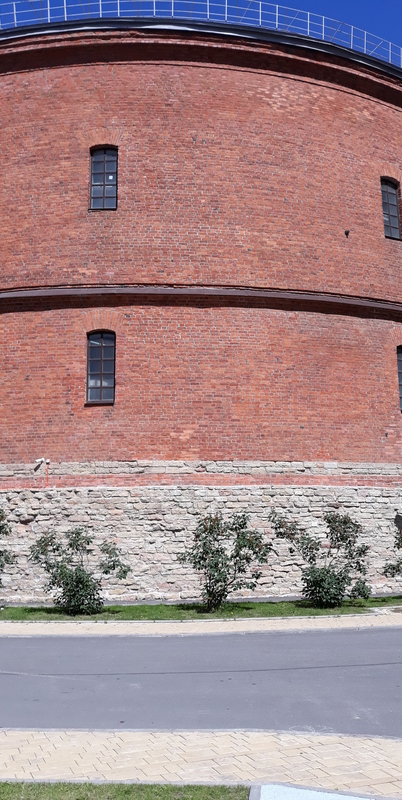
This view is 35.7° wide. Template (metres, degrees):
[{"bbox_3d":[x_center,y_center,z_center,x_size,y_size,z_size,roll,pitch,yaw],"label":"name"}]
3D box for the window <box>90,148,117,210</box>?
[{"bbox_3d":[-2.605,-5.983,16.945,0.750,2.000,0.200,-1,-10,2],"label":"window"}]

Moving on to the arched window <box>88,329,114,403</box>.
[{"bbox_3d":[-2.538,-0.823,16.048,0.750,2.000,0.200,-1,-10,2],"label":"arched window"}]

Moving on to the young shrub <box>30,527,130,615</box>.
[{"bbox_3d":[-2.541,3.531,13.055,2.030,1.730,1.780,1,-10,-11],"label":"young shrub"}]

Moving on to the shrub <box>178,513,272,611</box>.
[{"bbox_3d":[0.492,3.370,13.079,1.910,1.990,1.670,-1,-10,2],"label":"shrub"}]

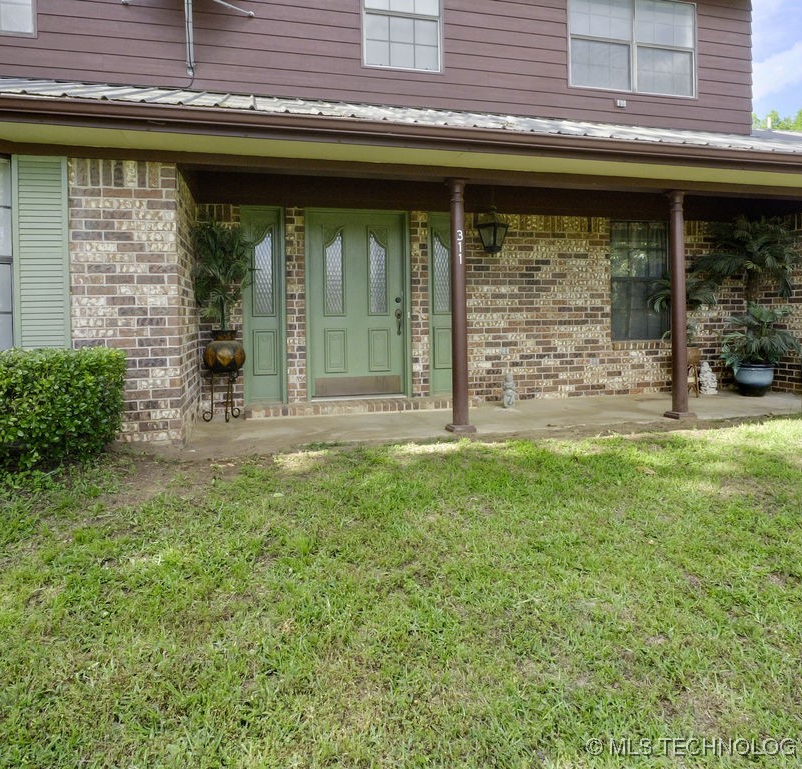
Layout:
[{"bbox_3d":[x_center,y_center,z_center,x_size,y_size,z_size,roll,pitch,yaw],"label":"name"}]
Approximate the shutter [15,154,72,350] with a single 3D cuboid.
[{"bbox_3d":[-2.591,-0.903,3.850,0.355,1.480,0.035,-1,2,-12],"label":"shutter"}]

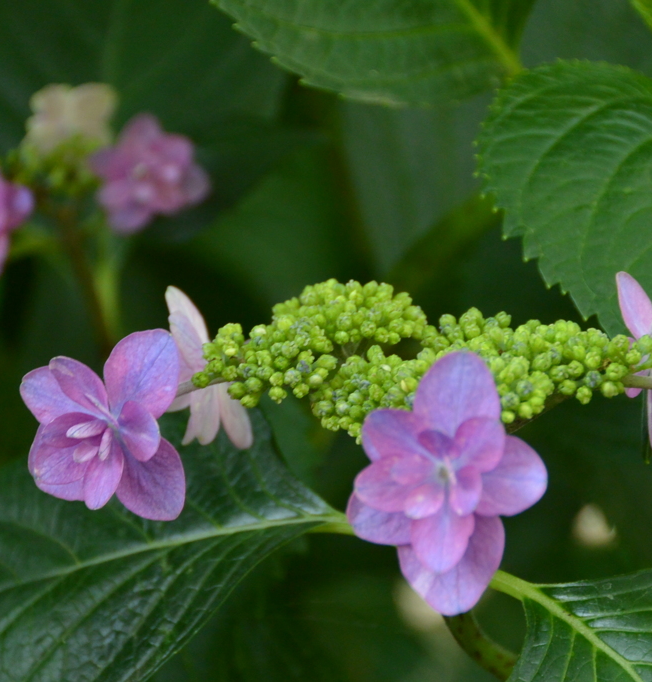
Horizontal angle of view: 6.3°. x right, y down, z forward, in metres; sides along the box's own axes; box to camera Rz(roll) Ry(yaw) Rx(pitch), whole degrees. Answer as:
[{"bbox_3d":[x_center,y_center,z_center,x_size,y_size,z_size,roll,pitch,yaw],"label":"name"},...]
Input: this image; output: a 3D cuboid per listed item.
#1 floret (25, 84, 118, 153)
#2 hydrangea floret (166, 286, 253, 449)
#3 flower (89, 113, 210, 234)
[{"bbox_3d":[-0.065,-0.055,1.530,0.025,0.025,0.015,0,6,0],"label":"floret"},{"bbox_3d":[-0.027,0.006,1.360,0.019,0.038,0.036,-20,3,31],"label":"hydrangea floret"},{"bbox_3d":[-0.045,-0.042,1.500,0.031,0.031,0.018,-4,4,-15],"label":"flower"}]

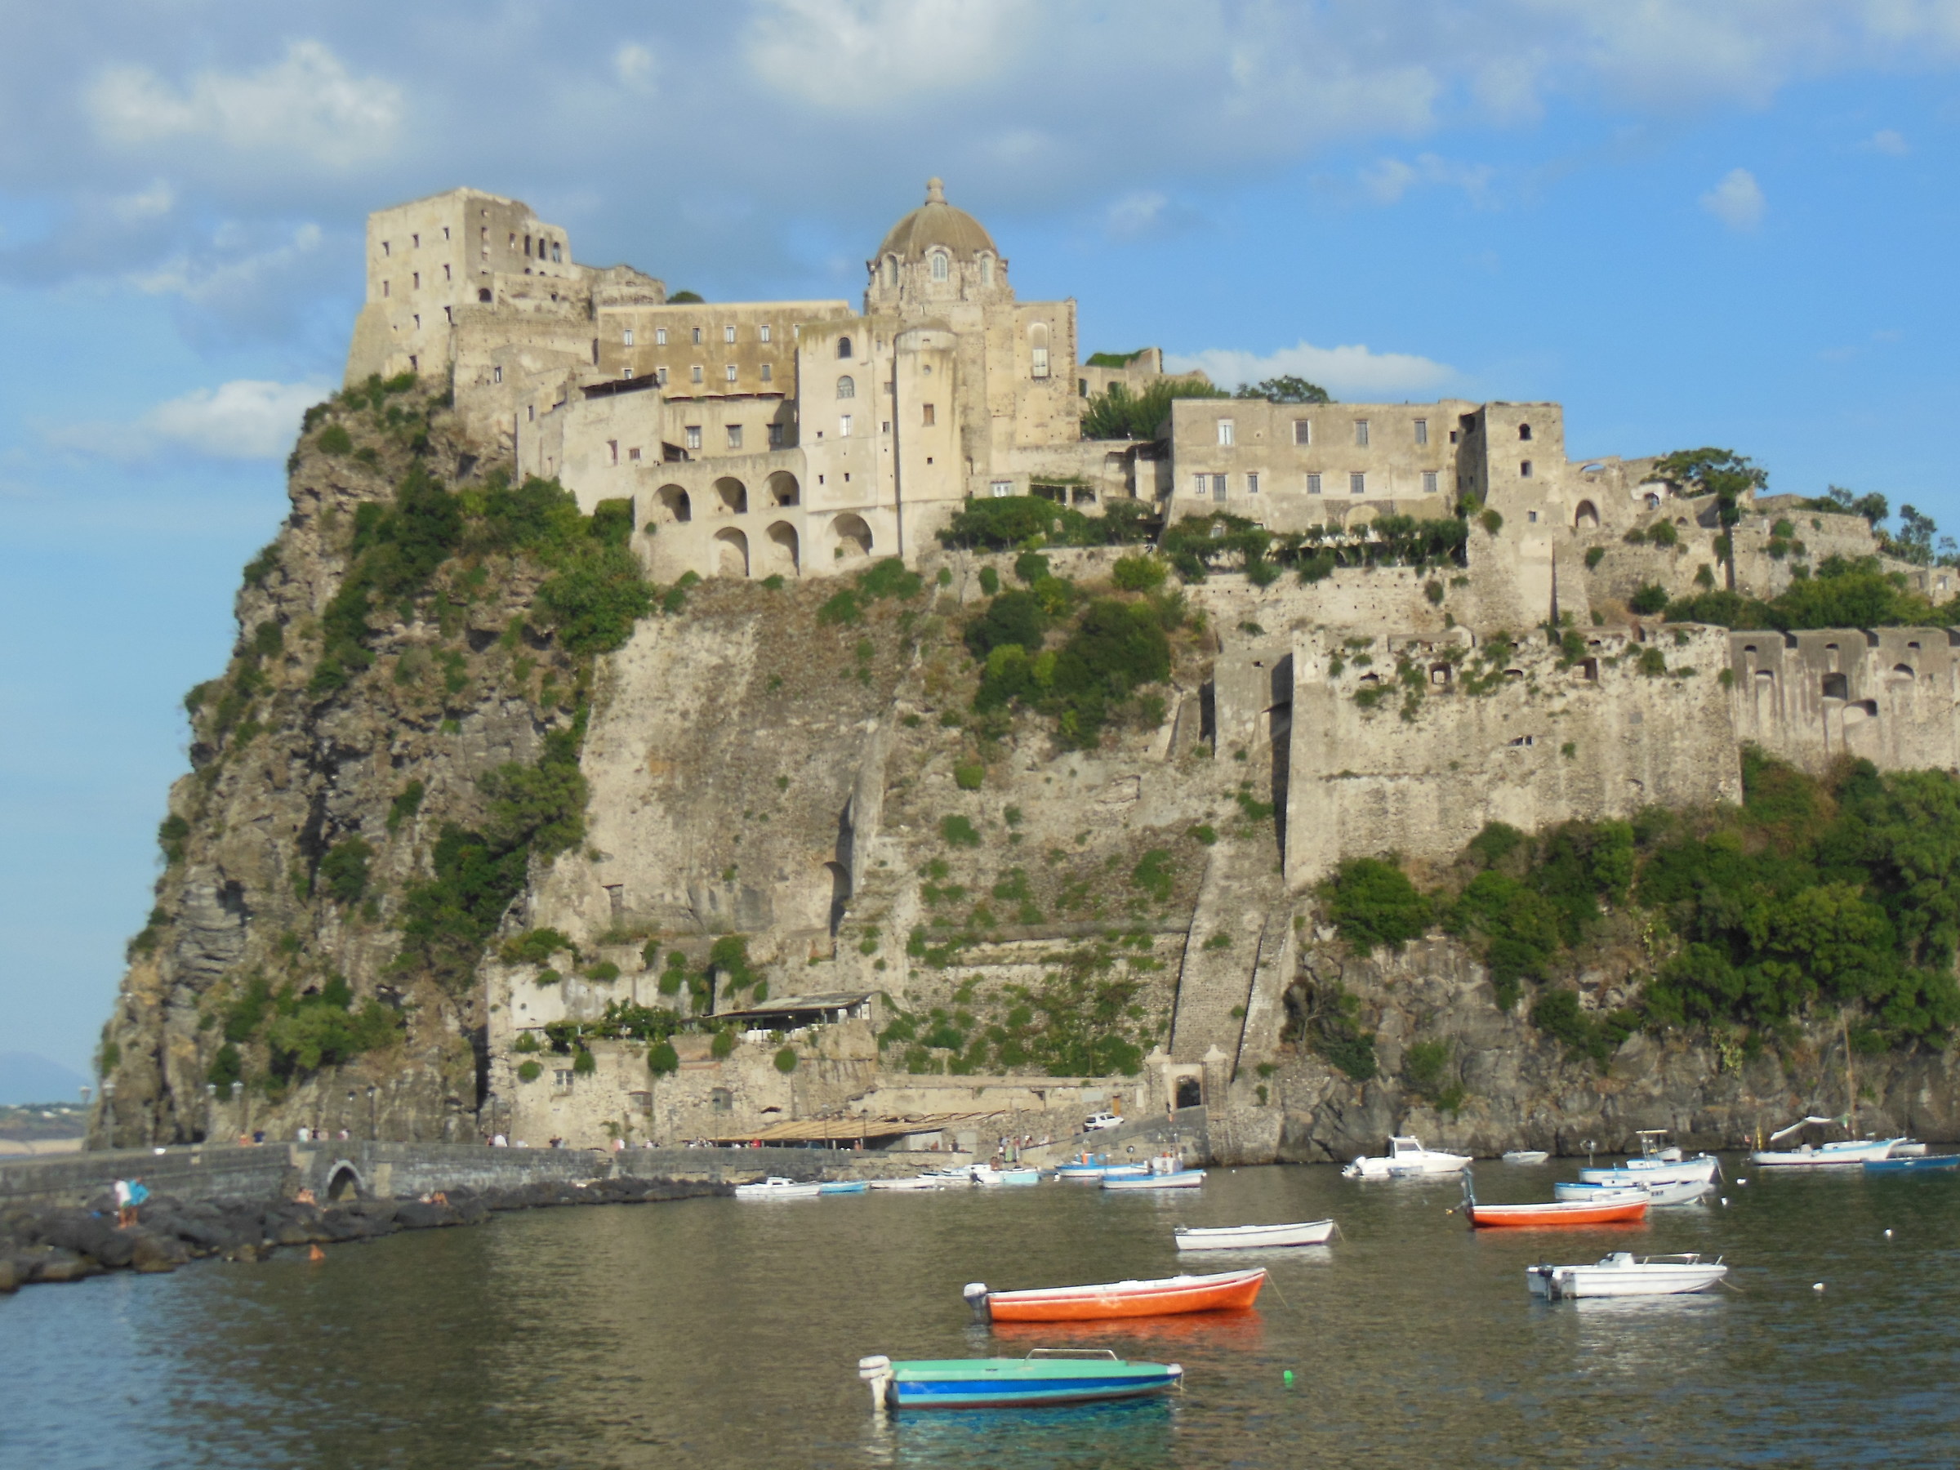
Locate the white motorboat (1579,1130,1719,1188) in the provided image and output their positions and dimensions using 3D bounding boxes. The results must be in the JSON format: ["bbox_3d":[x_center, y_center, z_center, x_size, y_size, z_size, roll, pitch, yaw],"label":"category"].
[{"bbox_3d":[33.800,21.426,172.258,7.211,2.694,2.300,-1,-6,-5],"label":"white motorboat"}]

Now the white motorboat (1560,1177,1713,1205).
[{"bbox_3d":[27.801,19.423,144.731,6.741,1.066,2.100,-1,-6,-3],"label":"white motorboat"}]

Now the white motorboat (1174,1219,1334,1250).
[{"bbox_3d":[8.894,16.277,110.623,5.434,0.984,1.700,0,-6,-13],"label":"white motorboat"}]

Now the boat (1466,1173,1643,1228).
[{"bbox_3d":[20.830,16.821,123.087,6.836,1.948,2.000,-1,-6,-5],"label":"boat"}]

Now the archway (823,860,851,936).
[{"bbox_3d":[-10.114,11.521,240.000,2.400,5.400,1.800,-4,-7,25],"label":"archway"}]

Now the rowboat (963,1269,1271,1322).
[{"bbox_3d":[3.095,12.792,77.763,7.029,1.142,1.800,-1,-6,-9],"label":"rowboat"}]

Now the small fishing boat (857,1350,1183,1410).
[{"bbox_3d":[0.678,10.646,56.279,5.533,0.910,1.750,0,-6,-12],"label":"small fishing boat"}]

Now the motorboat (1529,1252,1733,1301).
[{"bbox_3d":[15.673,12.836,80.889,5.502,1.053,2.000,2,-7,-29],"label":"motorboat"}]

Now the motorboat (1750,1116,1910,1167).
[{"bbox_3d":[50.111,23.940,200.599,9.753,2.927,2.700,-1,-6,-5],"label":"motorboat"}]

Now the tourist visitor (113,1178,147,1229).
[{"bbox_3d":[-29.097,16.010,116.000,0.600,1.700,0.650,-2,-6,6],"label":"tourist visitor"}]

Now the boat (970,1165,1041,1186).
[{"bbox_3d":[1.508,26.509,204.171,4.278,1.199,1.700,-1,-6,-8],"label":"boat"}]

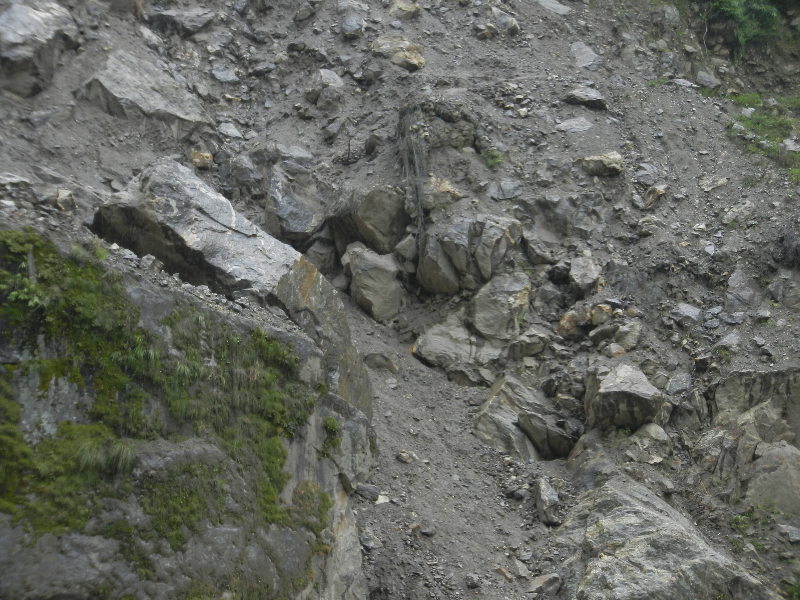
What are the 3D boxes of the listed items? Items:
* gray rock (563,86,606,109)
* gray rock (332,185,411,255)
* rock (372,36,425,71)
[{"bbox_3d":[3.375,-3.704,52.000,0.805,0.330,0.550,0,-12,0],"label":"gray rock"},{"bbox_3d":[-0.481,-1.342,48.000,1.317,1.053,1.100,0,-12,0],"label":"gray rock"},{"bbox_3d":[-0.051,-5.093,58.500,1.078,0.648,0.771,0,-14,0],"label":"rock"}]

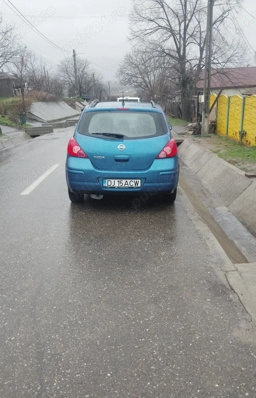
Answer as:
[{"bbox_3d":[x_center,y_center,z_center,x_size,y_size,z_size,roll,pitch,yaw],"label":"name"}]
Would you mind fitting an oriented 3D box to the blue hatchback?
[{"bbox_3d":[-0.046,-1.105,6.463,1.710,1.540,4.280,0,17,1],"label":"blue hatchback"}]

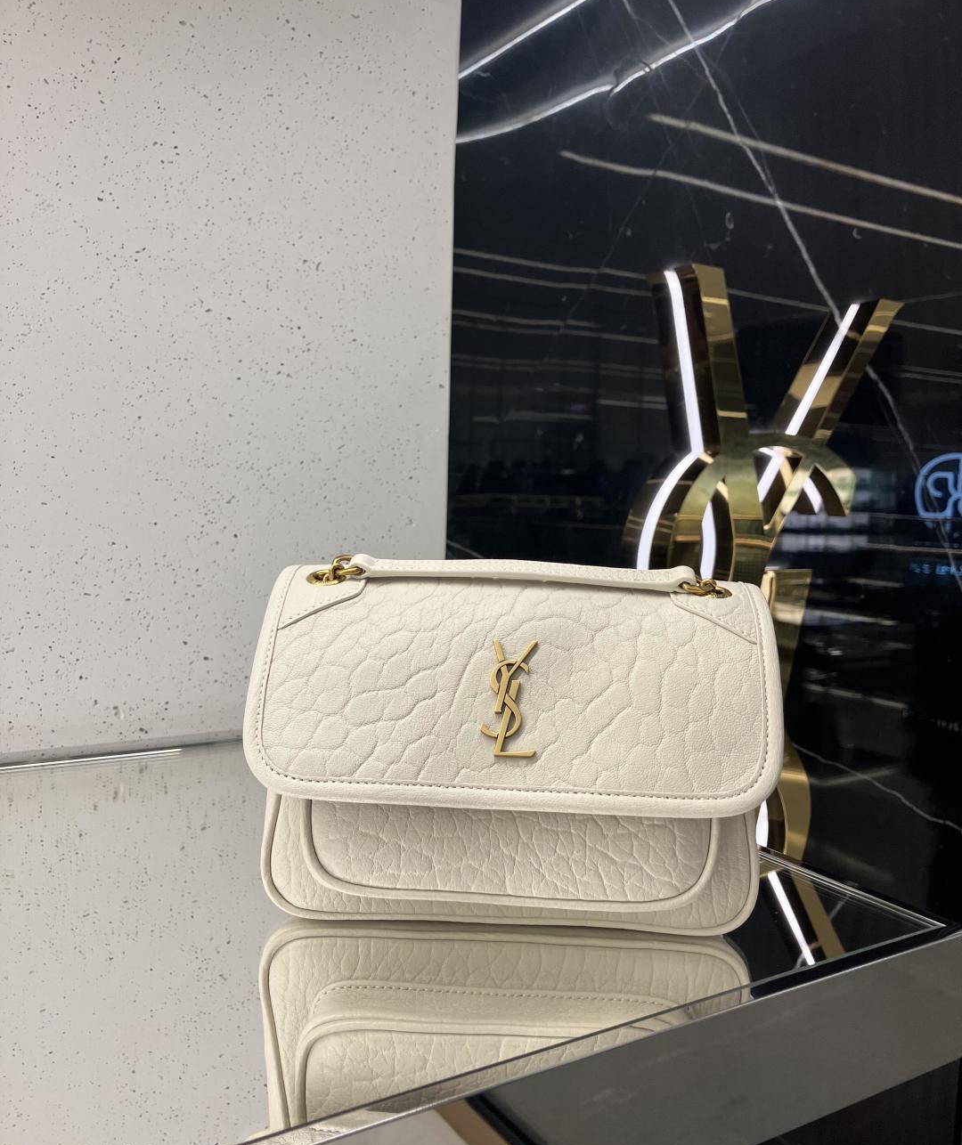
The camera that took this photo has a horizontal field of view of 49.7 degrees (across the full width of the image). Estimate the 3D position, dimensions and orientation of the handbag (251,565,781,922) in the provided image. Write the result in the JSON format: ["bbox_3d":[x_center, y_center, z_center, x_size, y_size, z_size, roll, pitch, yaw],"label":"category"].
[{"bbox_3d":[0.017,0.097,0.597,0.278,0.200,0.120,2,4,3],"label":"handbag"}]

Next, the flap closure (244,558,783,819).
[{"bbox_3d":[0.018,0.061,0.585,0.277,0.120,0.100,2,4,3],"label":"flap closure"}]

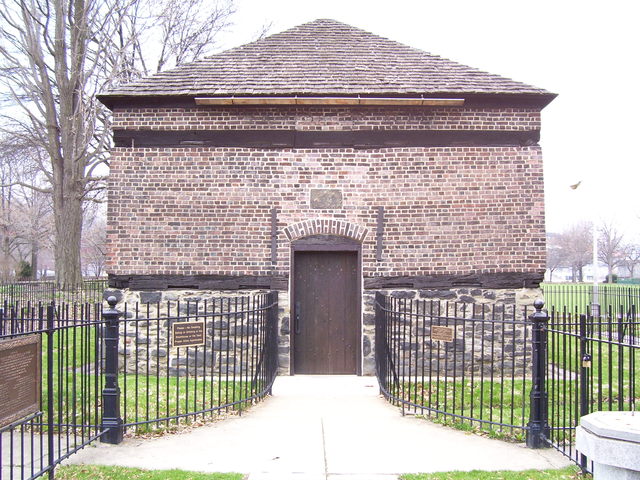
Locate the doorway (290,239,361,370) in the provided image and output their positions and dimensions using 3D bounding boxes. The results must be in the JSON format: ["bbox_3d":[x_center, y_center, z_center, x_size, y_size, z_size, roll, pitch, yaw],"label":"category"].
[{"bbox_3d":[0.105,1.052,10.312,1.164,2.255,0.300,0,-3,0],"label":"doorway"}]

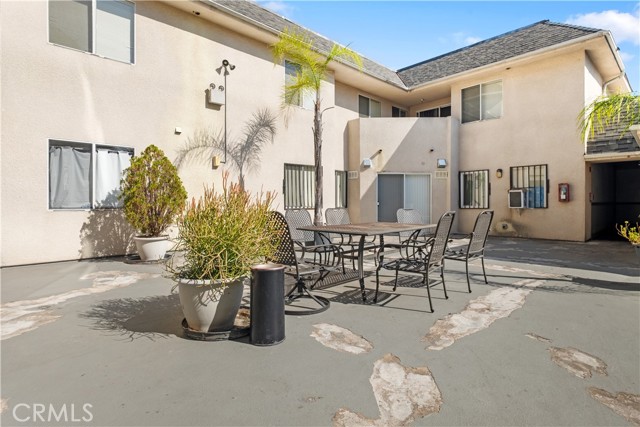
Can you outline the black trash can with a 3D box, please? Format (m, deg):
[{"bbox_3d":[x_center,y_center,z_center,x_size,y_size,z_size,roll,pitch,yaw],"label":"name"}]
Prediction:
[{"bbox_3d":[-0.386,0.668,2.400,0.255,0.540,0.255,0,1,0],"label":"black trash can"}]

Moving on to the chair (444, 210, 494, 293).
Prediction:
[{"bbox_3d":[1.704,0.415,3.931,0.600,0.910,0.690,-1,2,-42],"label":"chair"}]

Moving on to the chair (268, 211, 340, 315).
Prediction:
[{"bbox_3d":[-0.224,0.431,3.041,0.700,0.920,0.600,-1,2,-44],"label":"chair"}]

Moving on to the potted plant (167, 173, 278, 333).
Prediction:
[{"bbox_3d":[-0.780,0.281,2.553,0.900,1.220,0.860,-1,1,-41],"label":"potted plant"}]

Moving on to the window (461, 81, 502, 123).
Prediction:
[{"bbox_3d":[5.550,-3.800,11.000,0.100,1.240,1.300,-1,1,-43],"label":"window"}]

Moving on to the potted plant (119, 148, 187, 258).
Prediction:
[{"bbox_3d":[-3.130,-0.218,6.050,1.160,2.170,1.160,0,1,0],"label":"potted plant"}]

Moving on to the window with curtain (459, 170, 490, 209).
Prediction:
[{"bbox_3d":[5.218,-0.803,10.848,0.120,1.280,0.990,-1,1,-41],"label":"window with curtain"}]

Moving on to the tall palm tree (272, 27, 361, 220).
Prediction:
[{"bbox_3d":[-0.060,-1.780,7.600,2.100,5.200,2.100,0,1,0],"label":"tall palm tree"}]

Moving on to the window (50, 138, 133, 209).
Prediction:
[{"bbox_3d":[-4.182,-0.676,5.937,1.290,1.200,0.100,-1,1,-41],"label":"window"}]

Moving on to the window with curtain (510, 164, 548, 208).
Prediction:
[{"bbox_3d":[6.278,-0.784,9.637,0.120,1.280,0.990,-1,1,-41],"label":"window with curtain"}]

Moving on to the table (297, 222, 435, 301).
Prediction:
[{"bbox_3d":[0.725,0.540,4.255,1.010,0.720,1.900,1,1,41],"label":"table"}]

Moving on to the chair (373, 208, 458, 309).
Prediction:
[{"bbox_3d":[1.000,0.447,3.360,0.690,0.940,0.600,1,1,35],"label":"chair"}]

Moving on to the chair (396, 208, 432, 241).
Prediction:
[{"bbox_3d":[1.650,0.395,5.600,0.600,0.960,0.670,0,1,18],"label":"chair"}]

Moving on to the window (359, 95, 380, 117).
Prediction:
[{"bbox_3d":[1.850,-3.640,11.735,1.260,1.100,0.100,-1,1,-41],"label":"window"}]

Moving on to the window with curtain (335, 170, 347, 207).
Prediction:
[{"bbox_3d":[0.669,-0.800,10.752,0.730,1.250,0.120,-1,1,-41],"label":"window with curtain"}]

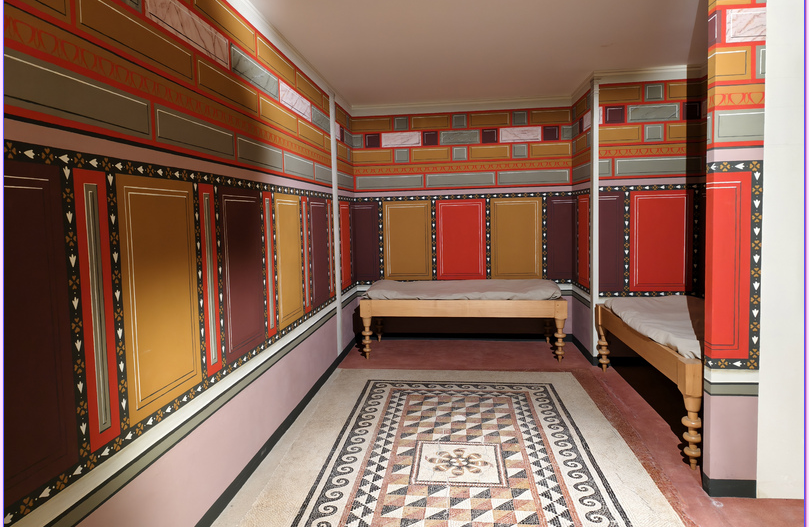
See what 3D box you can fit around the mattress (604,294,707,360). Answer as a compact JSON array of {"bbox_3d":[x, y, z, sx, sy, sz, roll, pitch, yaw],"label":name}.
[{"bbox_3d":[2.078,0.424,3.841,0.826,0.128,1.948,-1,4,7],"label":"mattress"}]

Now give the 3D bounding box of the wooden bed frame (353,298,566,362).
[{"bbox_3d":[0.622,0.642,5.795,2.040,0.609,0.892,-1,4,7],"label":"wooden bed frame"}]

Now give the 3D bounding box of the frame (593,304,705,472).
[{"bbox_3d":[2.086,0.757,3.872,0.892,0.609,2.040,-1,4,7],"label":"frame"}]

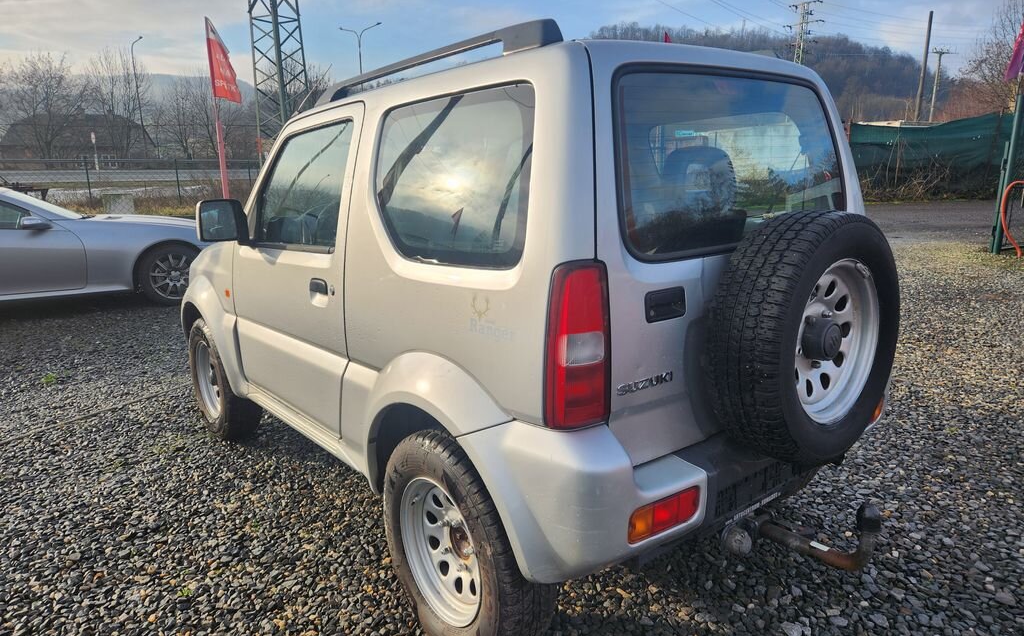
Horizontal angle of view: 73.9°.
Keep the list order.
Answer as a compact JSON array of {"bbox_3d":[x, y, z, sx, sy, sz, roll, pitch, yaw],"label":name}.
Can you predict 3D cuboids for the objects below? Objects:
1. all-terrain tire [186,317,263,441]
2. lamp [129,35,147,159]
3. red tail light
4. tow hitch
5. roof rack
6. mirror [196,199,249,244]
[{"bbox_3d":[-1.560,0.324,3.677,0.205,0.655,0.656,-11,15,-38],"label":"all-terrain tire"},{"bbox_3d":[-25.118,-14.859,46.346,1.200,8.300,0.300,4,14,22],"label":"lamp"},{"bbox_3d":[0.143,0.054,1.476,0.133,0.343,0.085,-11,15,-38],"label":"red tail light"},{"bbox_3d":[0.733,0.563,1.765,0.285,0.200,0.315,-11,15,-38],"label":"tow hitch"},{"bbox_3d":[-0.304,-0.712,1.994,0.065,0.082,1.265,-11,15,-38],"label":"roof rack"},{"bbox_3d":[-1.234,-0.407,2.890,0.202,0.188,0.110,-11,15,-38],"label":"mirror"}]

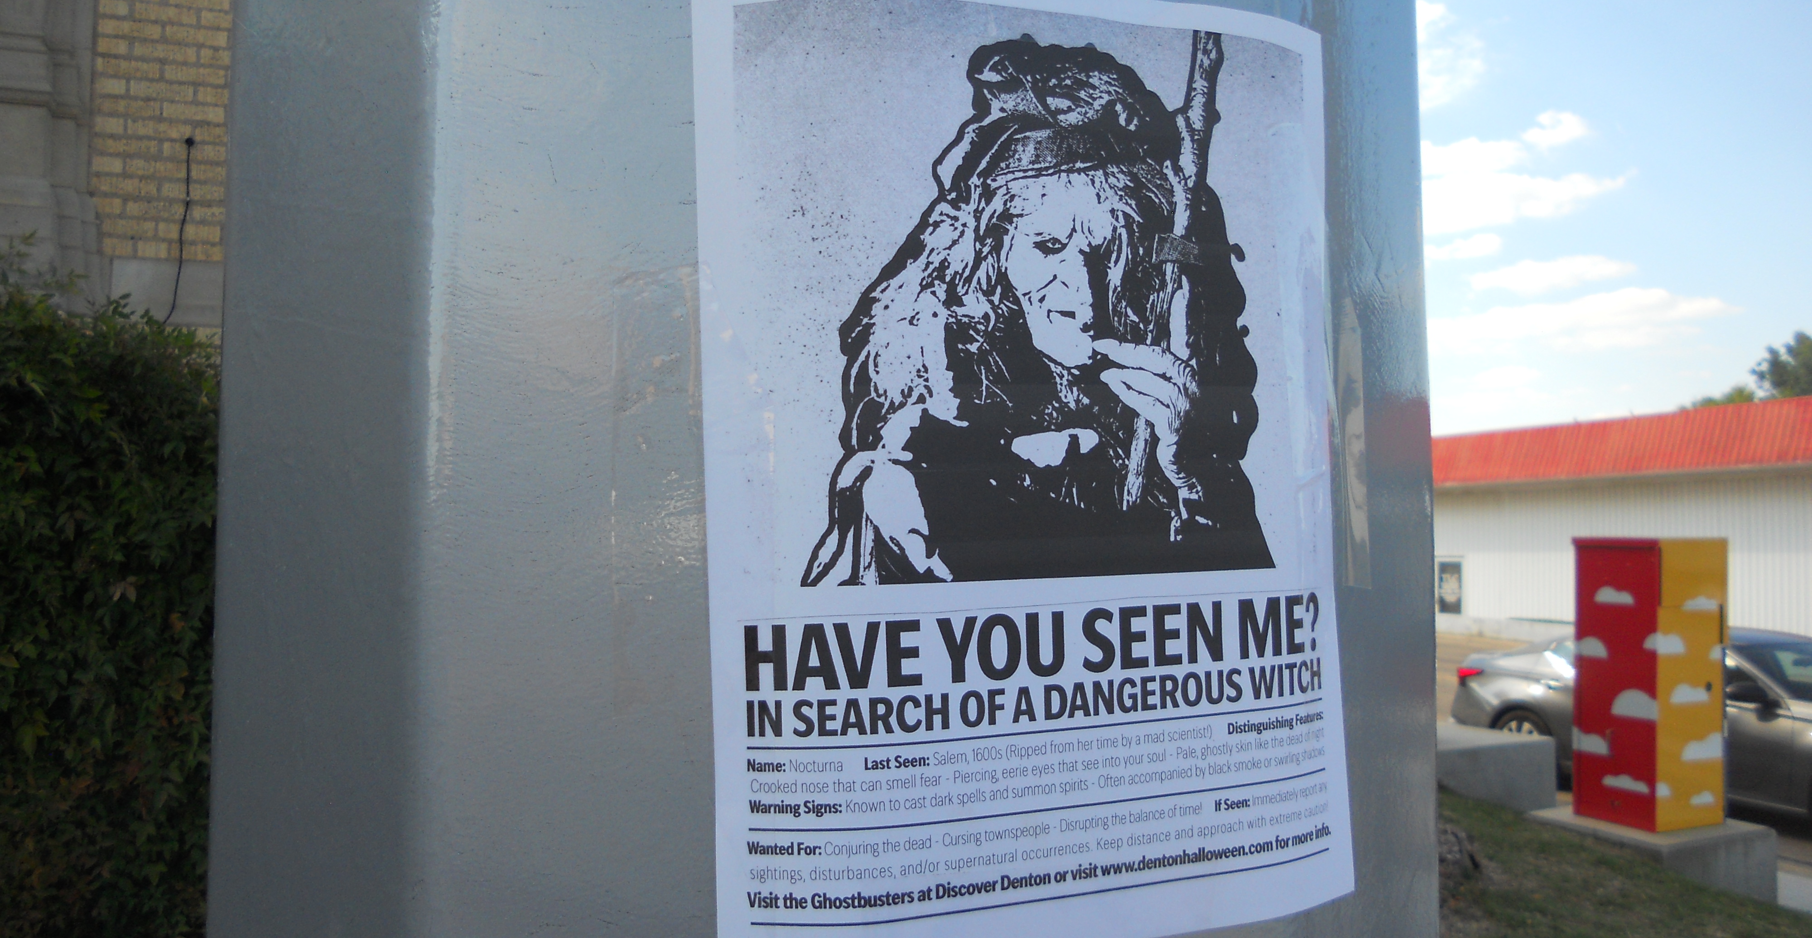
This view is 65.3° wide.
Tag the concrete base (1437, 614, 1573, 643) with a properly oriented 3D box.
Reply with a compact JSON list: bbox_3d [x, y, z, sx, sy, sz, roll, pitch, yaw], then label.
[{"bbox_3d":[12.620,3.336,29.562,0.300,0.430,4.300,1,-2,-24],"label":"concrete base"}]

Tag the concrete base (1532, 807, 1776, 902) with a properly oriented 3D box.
[{"bbox_3d":[4.667,2.446,8.884,1.044,0.470,0.918,1,-2,-27],"label":"concrete base"}]

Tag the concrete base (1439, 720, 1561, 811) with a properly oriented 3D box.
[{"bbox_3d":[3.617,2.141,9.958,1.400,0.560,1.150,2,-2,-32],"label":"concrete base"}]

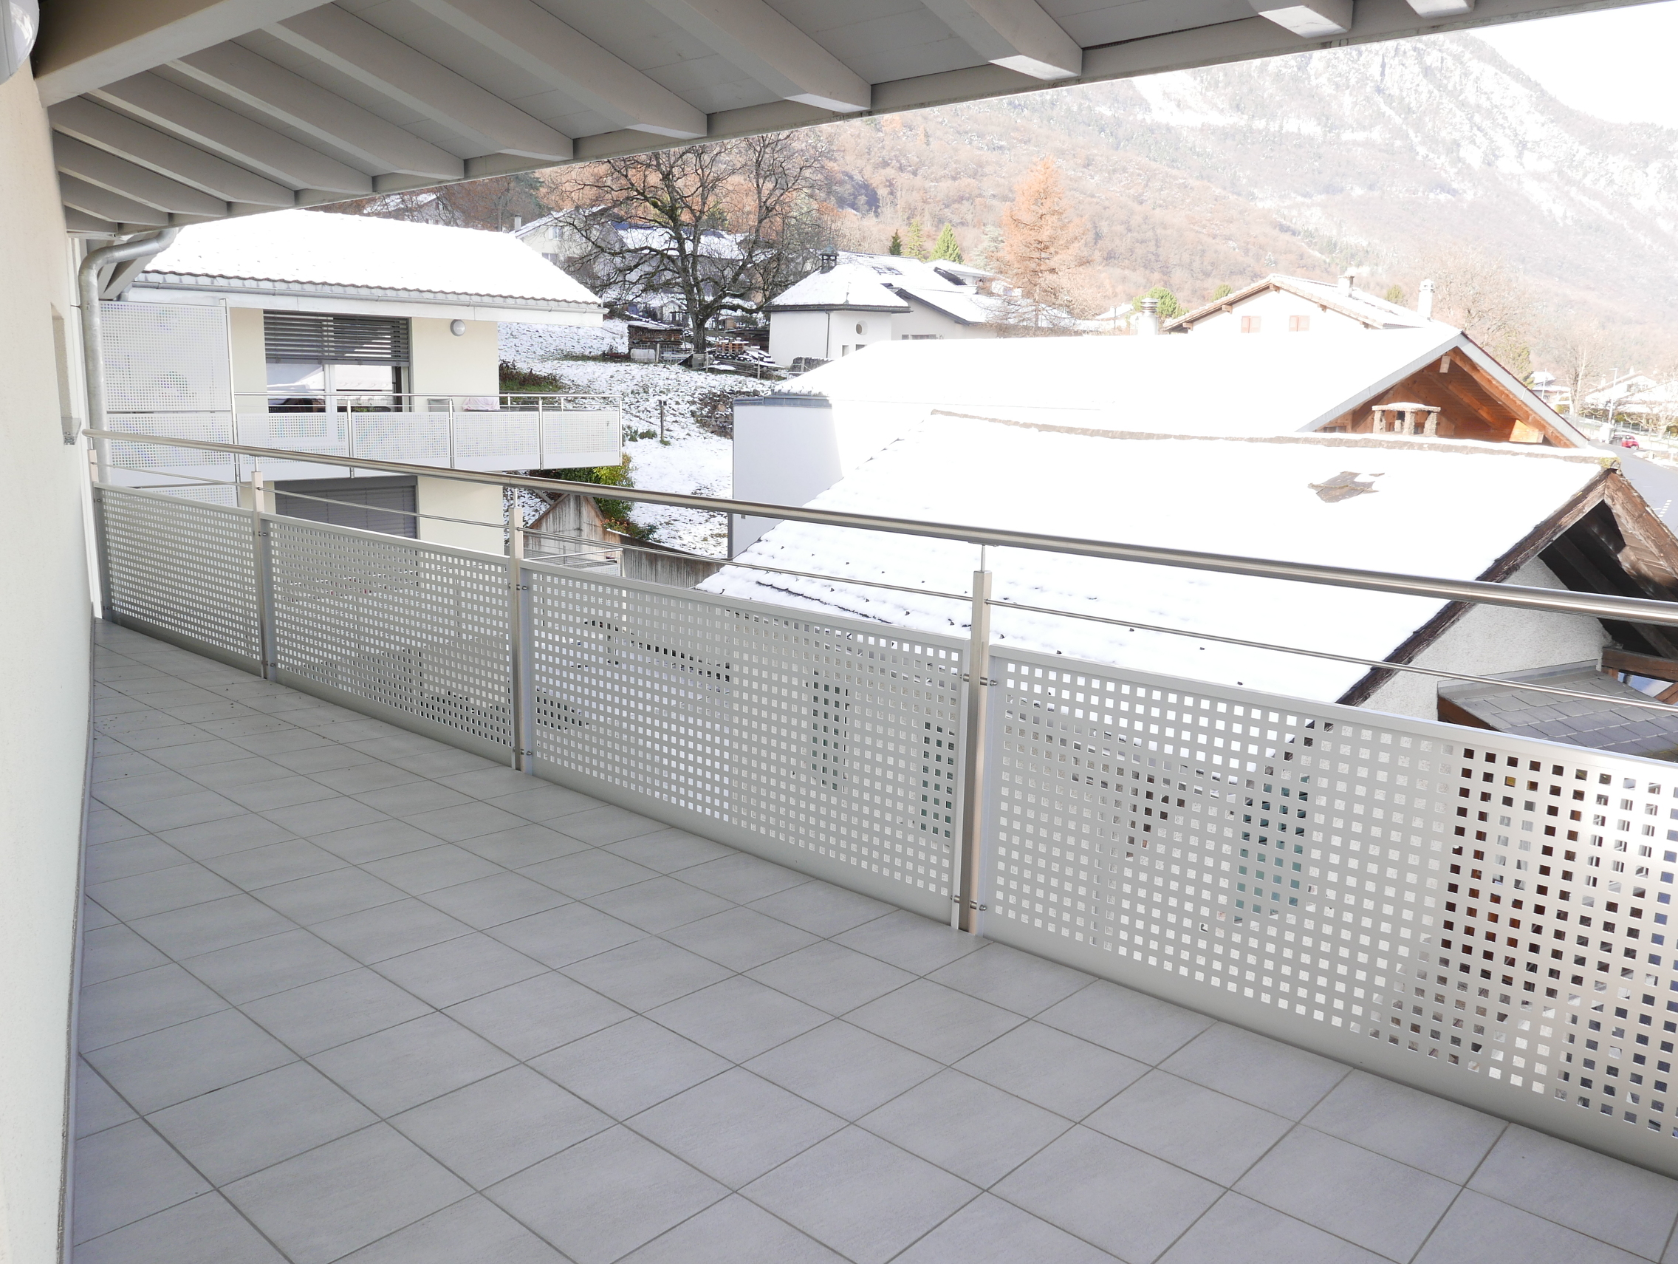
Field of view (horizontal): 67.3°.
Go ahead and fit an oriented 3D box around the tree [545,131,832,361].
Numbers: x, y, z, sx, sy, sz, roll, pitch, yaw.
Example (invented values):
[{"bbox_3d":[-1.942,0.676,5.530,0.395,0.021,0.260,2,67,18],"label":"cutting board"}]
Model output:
[{"bbox_3d":[-7.730,-20.130,65.000,14.600,12.400,14.000,2,10,0],"label":"tree"}]

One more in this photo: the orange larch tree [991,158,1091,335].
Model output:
[{"bbox_3d":[17.070,-31.830,106.000,7.900,15.800,7.900,2,10,0],"label":"orange larch tree"}]

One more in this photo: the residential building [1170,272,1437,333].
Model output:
[{"bbox_3d":[24.500,-14.000,66.000,8.200,8.600,12.600,-5,12,-37],"label":"residential building"}]

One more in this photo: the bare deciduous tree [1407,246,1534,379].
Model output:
[{"bbox_3d":[47.670,-22.850,95.000,9.600,13.000,9.600,2,10,0],"label":"bare deciduous tree"}]

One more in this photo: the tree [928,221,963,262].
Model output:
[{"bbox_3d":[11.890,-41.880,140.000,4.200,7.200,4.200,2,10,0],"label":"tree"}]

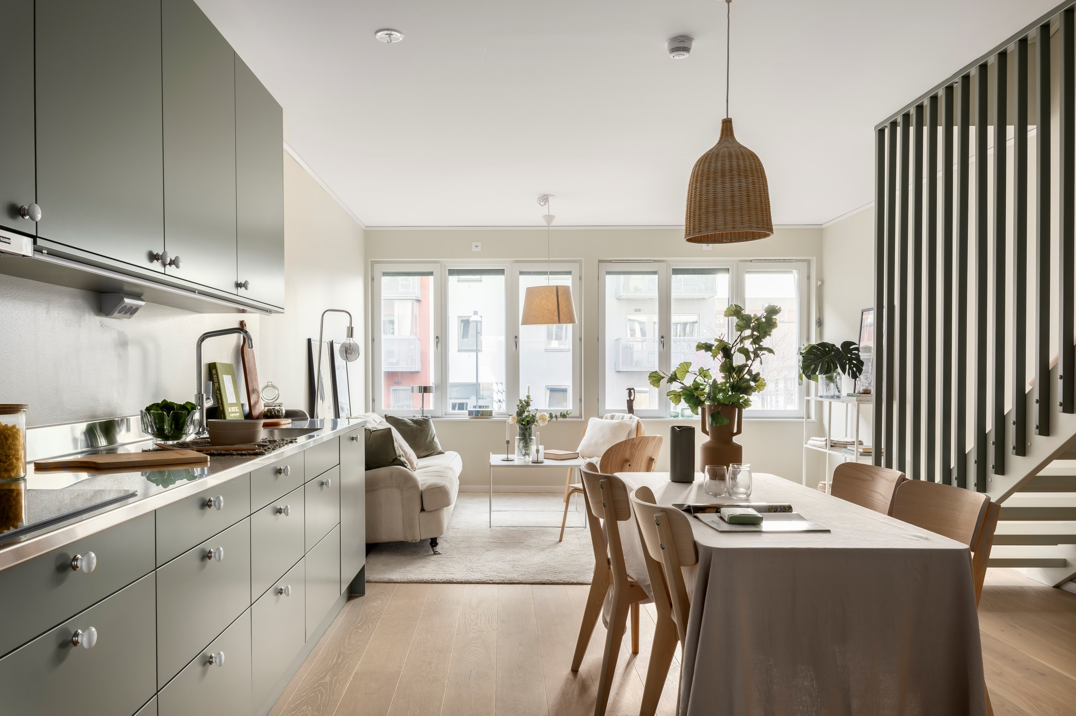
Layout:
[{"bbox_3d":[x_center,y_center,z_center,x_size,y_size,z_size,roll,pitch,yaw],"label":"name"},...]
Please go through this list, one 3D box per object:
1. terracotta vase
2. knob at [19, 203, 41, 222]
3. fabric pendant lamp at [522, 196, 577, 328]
[{"bbox_3d":[0.733,0.335,2.994,0.172,0.297,0.165,0,-1,-3],"label":"terracotta vase"},{"bbox_3d":[-1.033,-0.297,1.520,0.033,0.037,0.037,0,-1,-3],"label":"knob"},{"bbox_3d":[0.090,-0.770,5.900,0.440,1.030,0.440,0,-1,0],"label":"fabric pendant lamp"}]

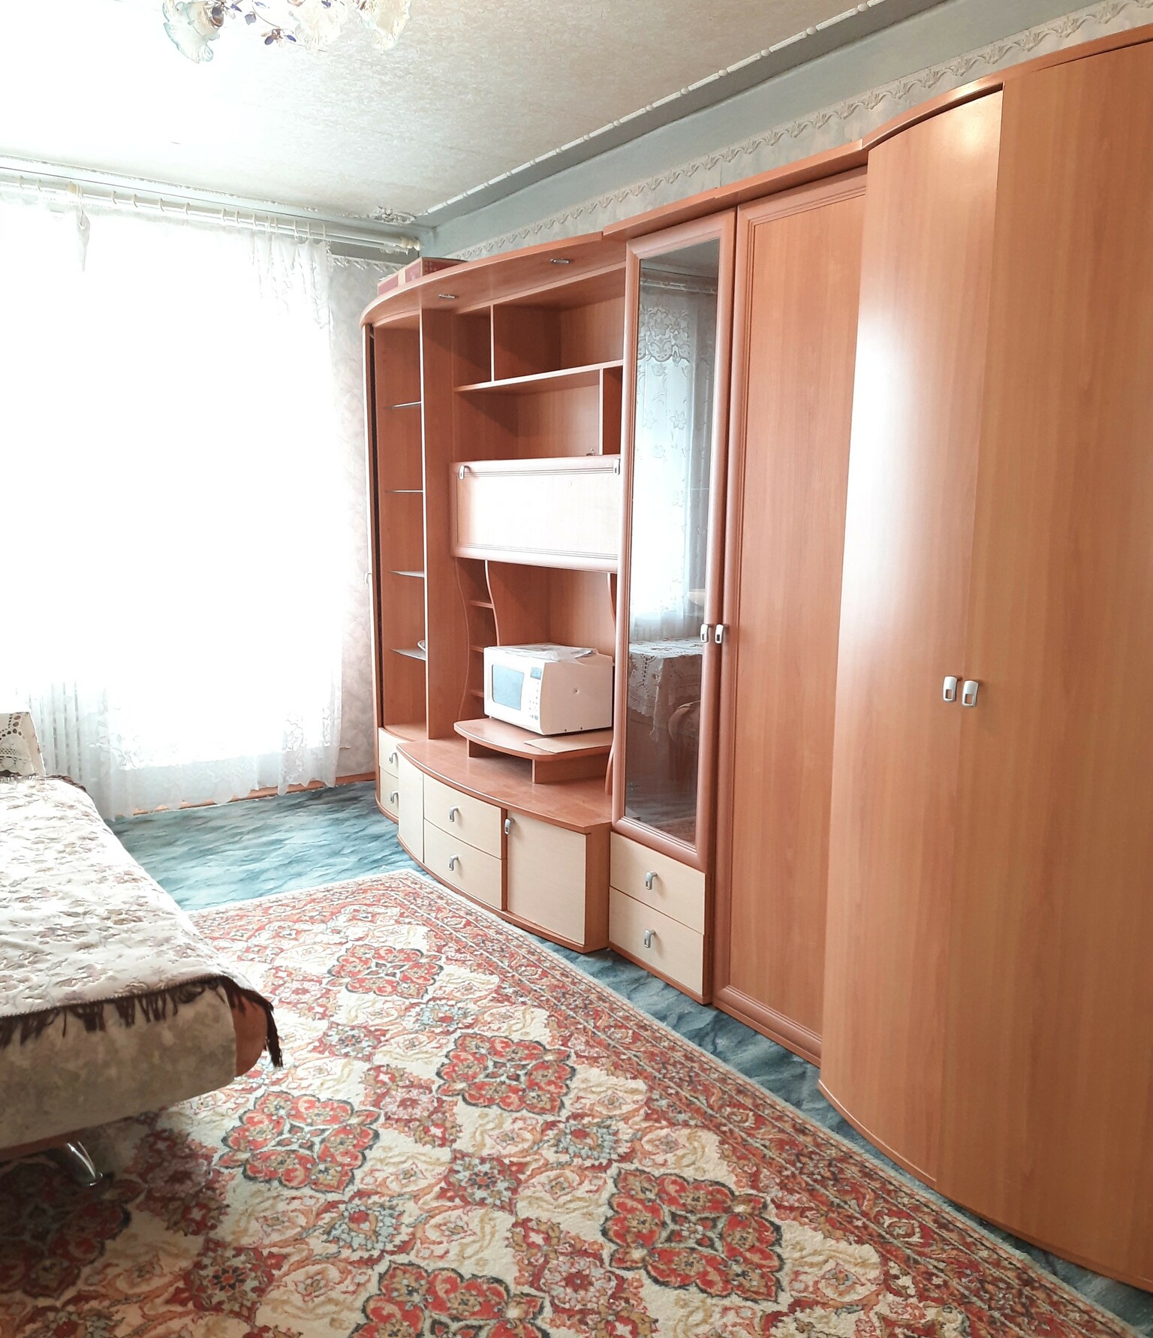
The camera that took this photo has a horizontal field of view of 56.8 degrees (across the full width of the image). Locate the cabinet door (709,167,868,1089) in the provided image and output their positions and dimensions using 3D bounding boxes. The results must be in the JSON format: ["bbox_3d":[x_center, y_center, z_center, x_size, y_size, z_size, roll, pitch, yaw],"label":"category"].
[{"bbox_3d":[0.520,-0.083,2.616,0.030,2.077,0.425,-6,11,-34],"label":"cabinet door"}]

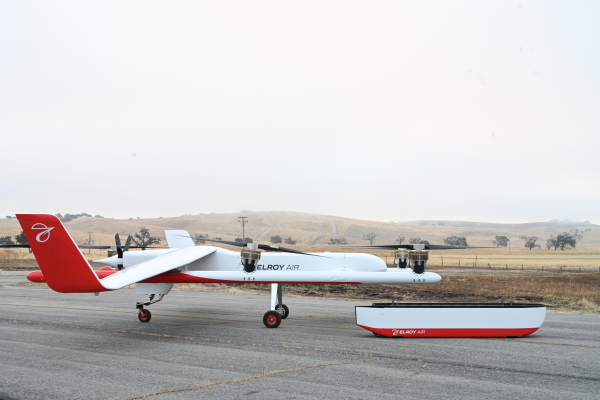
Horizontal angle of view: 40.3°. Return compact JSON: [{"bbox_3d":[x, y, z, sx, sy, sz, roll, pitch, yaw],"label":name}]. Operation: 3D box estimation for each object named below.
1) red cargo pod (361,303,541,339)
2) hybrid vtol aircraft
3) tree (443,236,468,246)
[{"bbox_3d":[2.168,1.722,11.740,2.750,0.450,0.700,0,-4,1],"label":"red cargo pod"},{"bbox_3d":[-0.640,1.210,13.397,6.600,1.650,7.900,0,-4,3],"label":"hybrid vtol aircraft"},{"bbox_3d":[91.756,24.570,480.000,14.700,6.400,13.000,0,-4,0],"label":"tree"}]

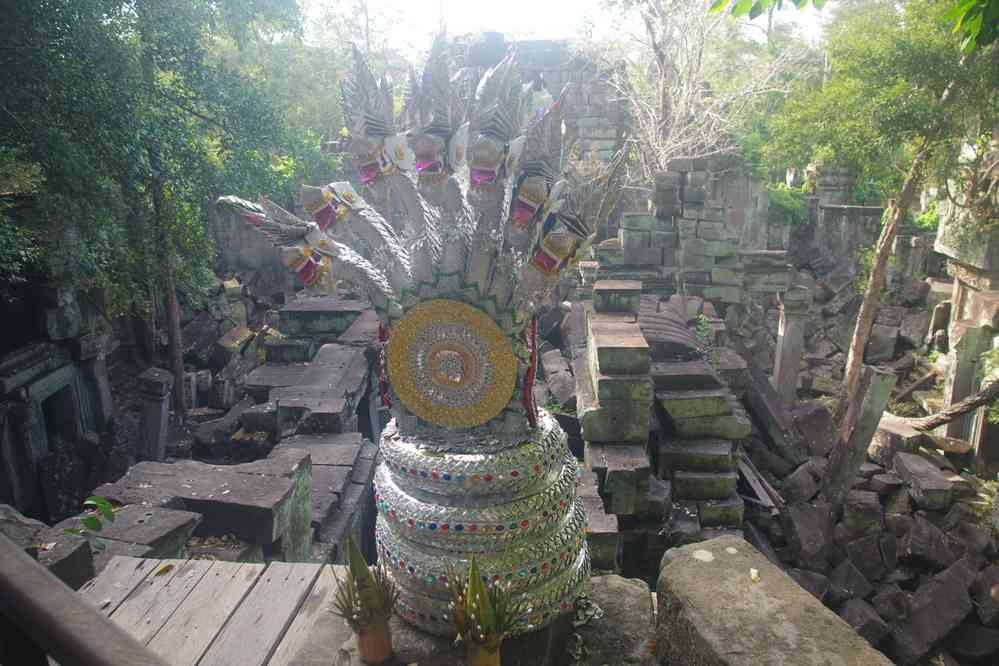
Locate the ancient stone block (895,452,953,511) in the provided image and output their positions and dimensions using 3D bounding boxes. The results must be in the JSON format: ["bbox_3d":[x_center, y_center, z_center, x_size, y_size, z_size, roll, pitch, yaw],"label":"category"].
[{"bbox_3d":[5.013,1.740,8.900,0.420,0.280,0.900,4,13,16],"label":"ancient stone block"}]

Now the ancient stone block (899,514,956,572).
[{"bbox_3d":[4.513,2.199,7.900,0.460,0.380,0.420,13,17,10],"label":"ancient stone block"}]

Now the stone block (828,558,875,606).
[{"bbox_3d":[3.430,2.431,7.300,0.380,0.330,0.380,9,15,34],"label":"stone block"}]

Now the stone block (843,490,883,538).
[{"bbox_3d":[4.081,2.035,8.400,0.370,0.330,0.380,5,17,18],"label":"stone block"}]

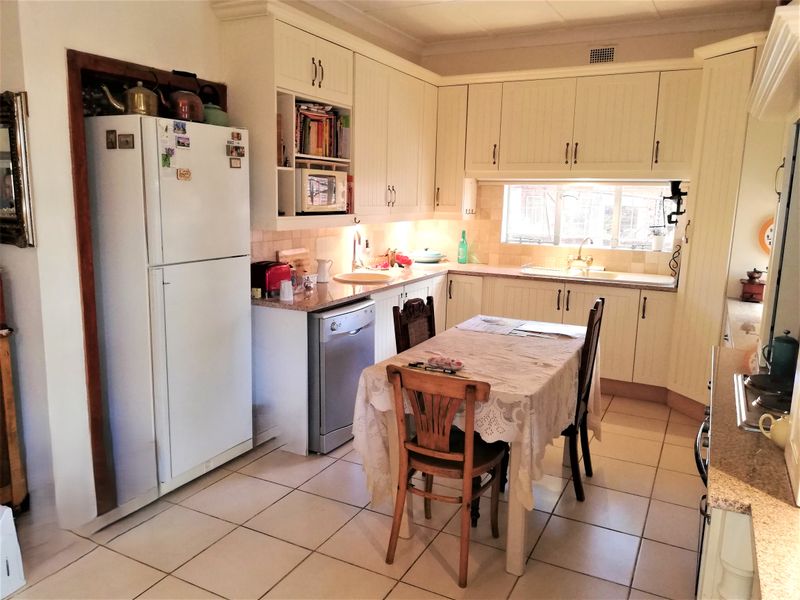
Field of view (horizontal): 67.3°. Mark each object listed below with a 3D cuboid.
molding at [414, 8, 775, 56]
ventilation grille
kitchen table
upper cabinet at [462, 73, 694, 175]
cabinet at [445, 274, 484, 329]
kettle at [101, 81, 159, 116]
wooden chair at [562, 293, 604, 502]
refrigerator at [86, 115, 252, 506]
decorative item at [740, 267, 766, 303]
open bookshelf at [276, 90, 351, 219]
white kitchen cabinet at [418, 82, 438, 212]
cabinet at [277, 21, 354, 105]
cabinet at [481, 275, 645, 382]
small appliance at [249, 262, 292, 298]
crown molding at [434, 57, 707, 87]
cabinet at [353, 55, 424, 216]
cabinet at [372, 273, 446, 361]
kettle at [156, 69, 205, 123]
[{"bbox_3d":[1.441,-2.209,4.973,2.815,0.130,0.120,6,11,27],"label":"molding"},{"bbox_3d":[1.605,-1.943,4.777,0.179,0.110,0.033,6,11,27],"label":"ventilation grille"},{"bbox_3d":[0.482,0.617,3.159,0.780,0.775,1.450,6,11,27],"label":"kitchen table"},{"bbox_3d":[1.449,-1.383,4.944,1.788,0.793,0.360,6,11,27],"label":"upper cabinet"},{"bbox_3d":[0.654,0.133,5.295,0.322,0.733,0.541,6,11,27],"label":"cabinet"},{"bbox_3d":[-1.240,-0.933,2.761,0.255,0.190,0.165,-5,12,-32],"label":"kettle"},{"bbox_3d":[0.794,0.482,3.186,0.468,0.989,0.407,6,11,27],"label":"wooden chair"},{"bbox_3d":[-1.306,-0.004,3.277,0.672,1.819,0.672,6,11,27],"label":"refrigerator"},{"bbox_3d":[2.308,-0.101,3.923,0.130,0.232,0.126,6,11,27],"label":"decorative item"},{"bbox_3d":[-0.647,-0.875,3.729,0.342,0.696,0.790,6,11,27],"label":"open bookshelf"},{"bbox_3d":[0.091,-1.322,5.291,0.370,1.076,0.290,6,11,27],"label":"white kitchen cabinet"},{"bbox_3d":[-0.634,-1.390,3.639,0.342,0.350,0.794,6,11,27],"label":"cabinet"},{"bbox_3d":[1.381,0.197,5.100,1.260,0.755,0.580,6,11,27],"label":"cabinet"},{"bbox_3d":[-0.812,-0.135,3.775,0.171,0.208,0.285,6,11,27],"label":"small appliance"},{"bbox_3d":[1.243,-1.788,4.746,2.030,0.084,0.070,6,11,27],"label":"crown molding"},{"bbox_3d":[-0.226,-1.223,4.682,0.370,1.076,1.098,6,11,27],"label":"cabinet"},{"bbox_3d":[-0.162,0.210,4.852,0.580,0.760,1.270,6,11,27],"label":"cabinet"},{"bbox_3d":[-1.107,-1.019,3.031,0.235,0.265,0.175,-4,11,-27],"label":"kettle"}]

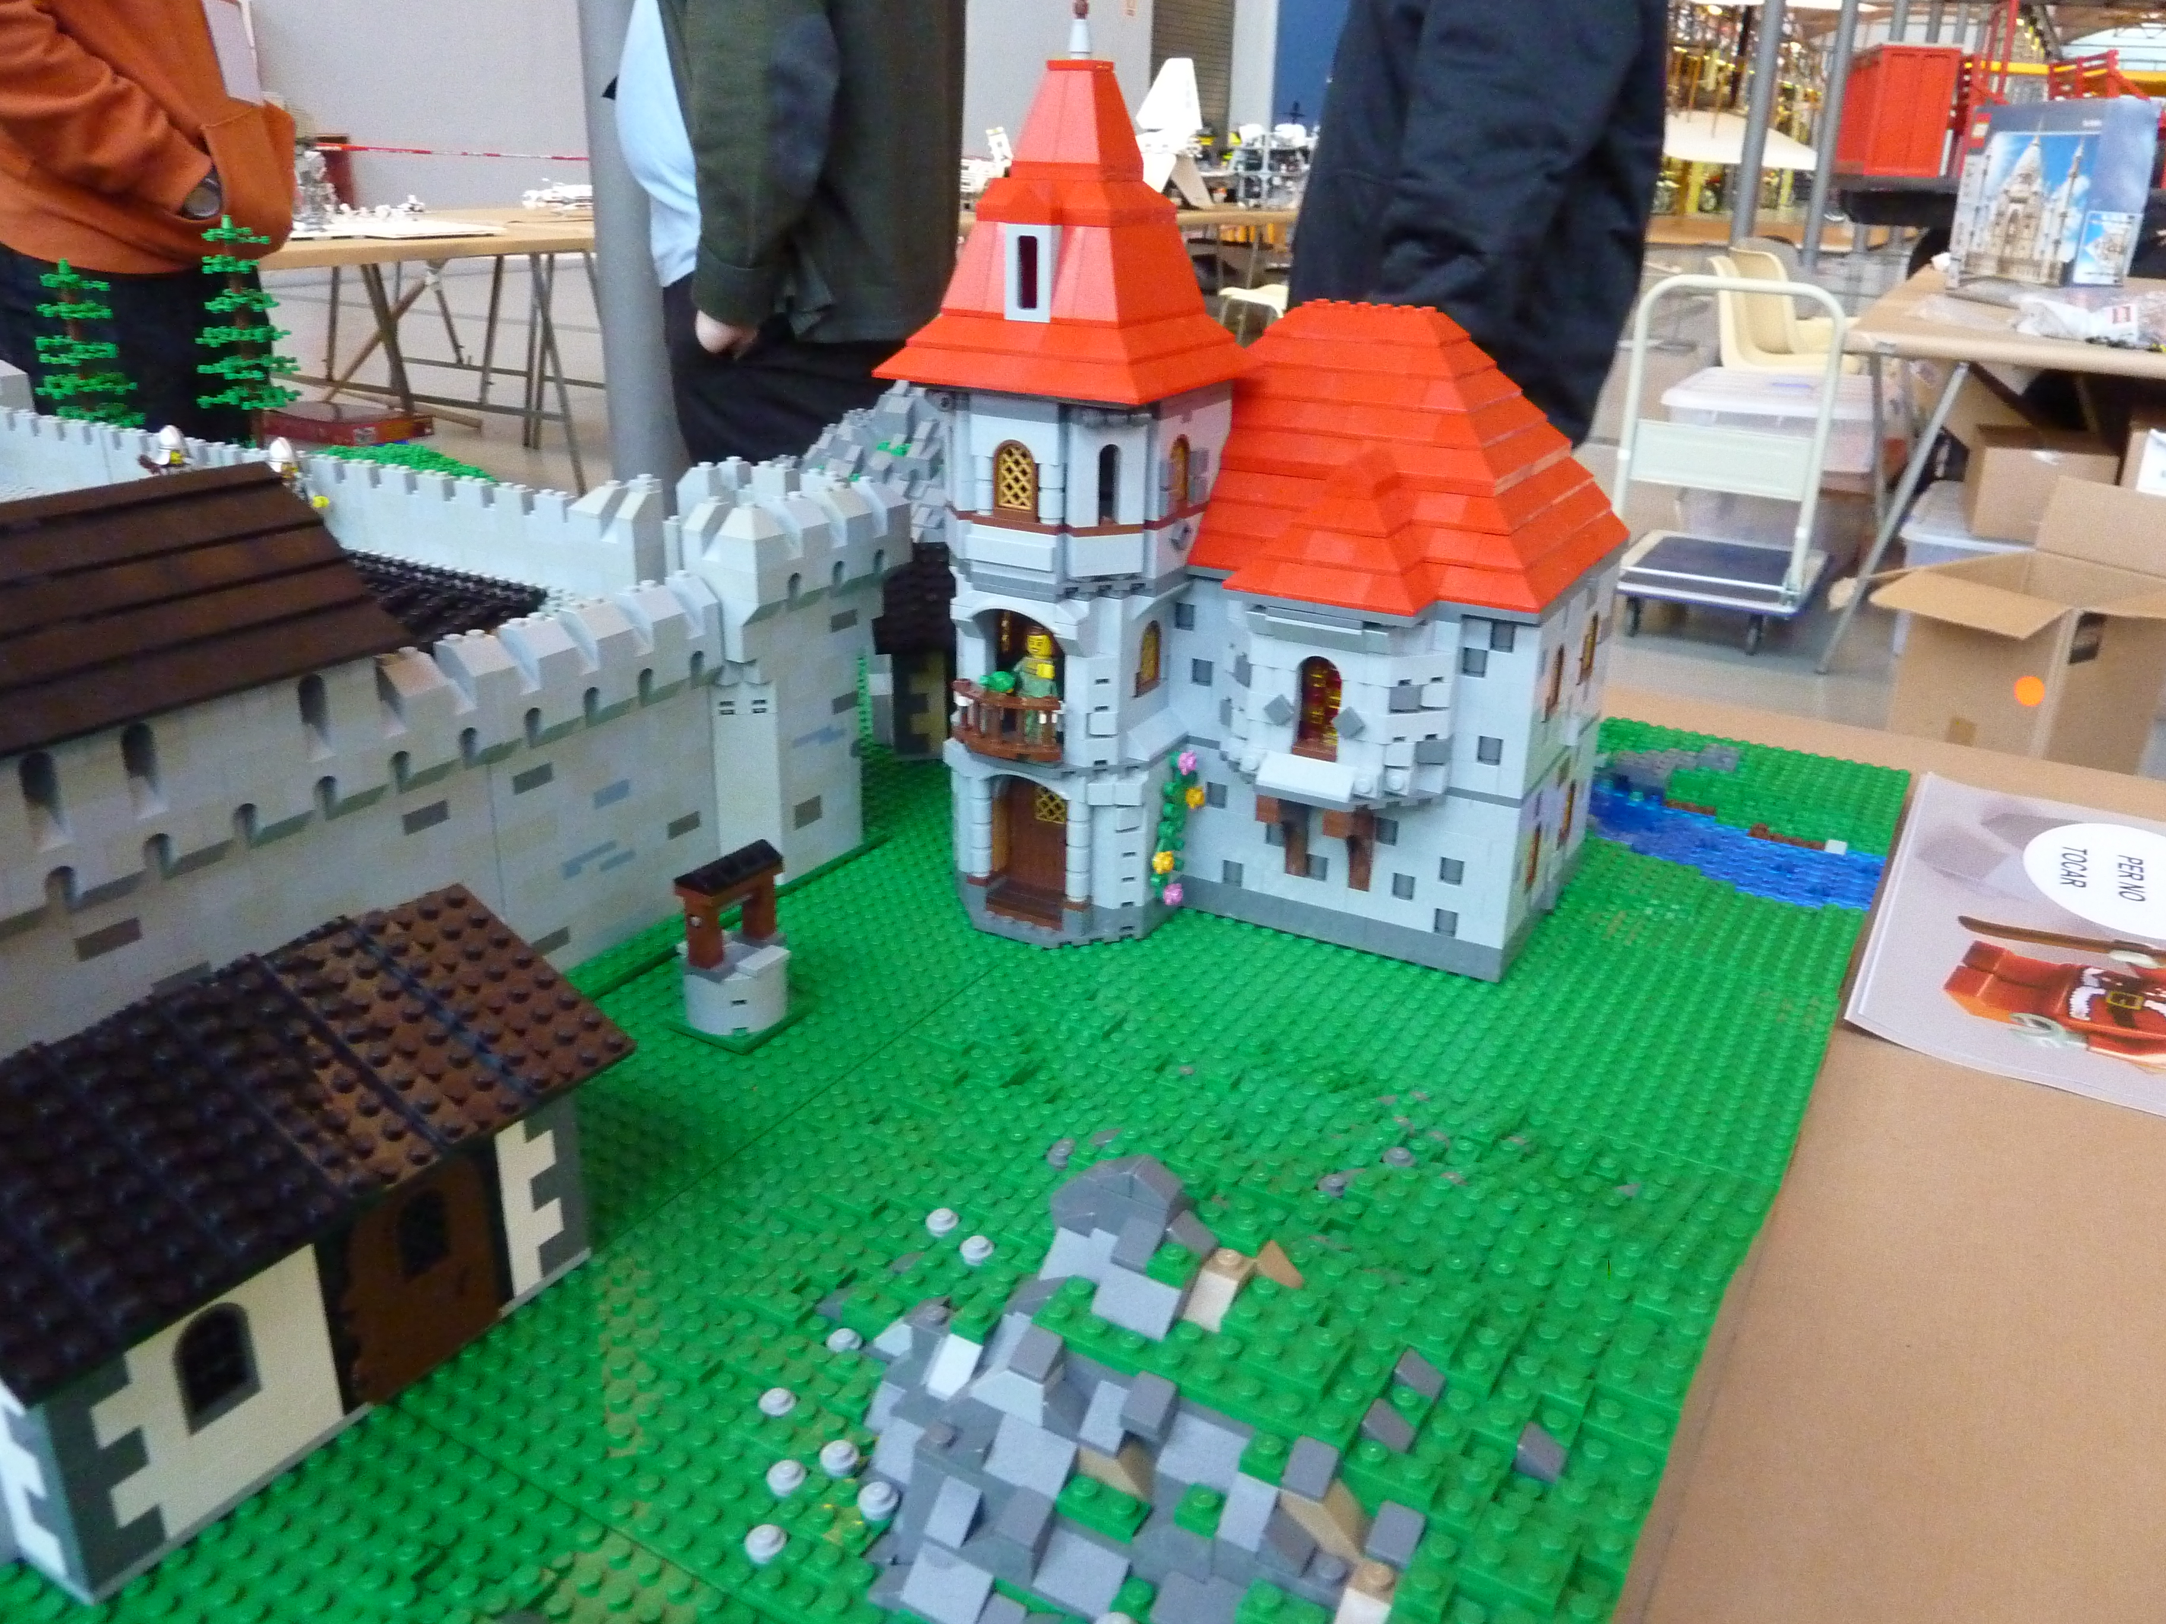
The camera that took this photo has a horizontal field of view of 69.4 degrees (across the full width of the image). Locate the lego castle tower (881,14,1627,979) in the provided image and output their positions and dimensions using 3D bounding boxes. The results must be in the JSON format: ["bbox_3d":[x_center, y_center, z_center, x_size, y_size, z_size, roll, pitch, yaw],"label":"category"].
[{"bbox_3d":[0.071,-0.116,0.560,0.219,0.310,0.207,13,25,28],"label":"lego castle tower"}]

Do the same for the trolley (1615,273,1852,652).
[{"bbox_3d":[1.618,-0.876,3.870,0.467,0.866,0.710,12,24,26],"label":"trolley"}]

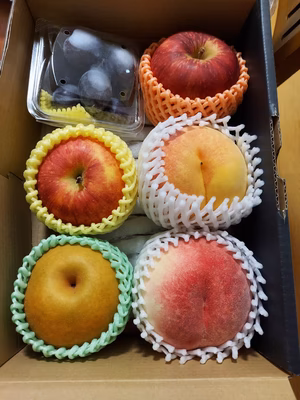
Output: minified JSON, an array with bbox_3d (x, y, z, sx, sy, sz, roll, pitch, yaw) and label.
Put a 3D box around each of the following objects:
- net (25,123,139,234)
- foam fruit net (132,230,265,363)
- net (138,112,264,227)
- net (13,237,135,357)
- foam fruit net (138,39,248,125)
[{"bbox_3d":[-0.064,-0.016,0.282,0.101,0.068,0.101,0,78,-4],"label":"net"},{"bbox_3d":[0.041,0.083,0.265,0.112,0.073,0.112,0,78,-4],"label":"foam fruit net"},{"bbox_3d":[0.046,-0.024,0.287,0.110,0.074,0.110,0,78,-4],"label":"net"},{"bbox_3d":[-0.065,0.082,0.260,0.101,0.070,0.101,0,78,-4],"label":"net"},{"bbox_3d":[0.043,-0.110,0.303,0.107,0.066,0.107,0,78,-4],"label":"foam fruit net"}]

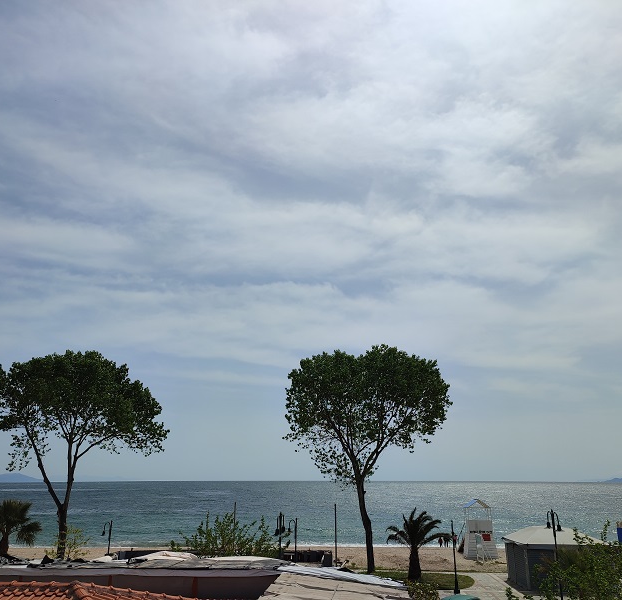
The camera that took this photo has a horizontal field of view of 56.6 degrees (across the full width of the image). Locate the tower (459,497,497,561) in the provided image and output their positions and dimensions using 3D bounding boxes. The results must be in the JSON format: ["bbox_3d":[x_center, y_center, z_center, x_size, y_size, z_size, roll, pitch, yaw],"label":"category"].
[{"bbox_3d":[16.588,22.281,56.414,3.100,5.338,3.300,-2,-18,8],"label":"tower"}]

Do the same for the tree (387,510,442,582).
[{"bbox_3d":[7.539,17.701,42.026,4.200,4.844,4.200,-2,-18,7],"label":"tree"}]

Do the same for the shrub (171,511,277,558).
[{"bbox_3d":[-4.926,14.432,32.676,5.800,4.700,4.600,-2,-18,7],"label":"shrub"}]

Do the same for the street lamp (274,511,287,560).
[{"bbox_3d":[-1.709,14.659,32.604,0.450,4.993,2.000,-2,-18,7],"label":"street lamp"}]

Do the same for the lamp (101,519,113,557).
[{"bbox_3d":[-13.611,17.002,38.681,0.400,4.169,1.200,-5,-18,16],"label":"lamp"}]

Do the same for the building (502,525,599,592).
[{"bbox_3d":[16.900,17.520,39.566,6.200,3.712,4.800,-2,-18,5],"label":"building"}]

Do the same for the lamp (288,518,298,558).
[{"bbox_3d":[-1.078,16.932,38.703,0.400,4.316,1.200,-5,-18,16],"label":"lamp"}]

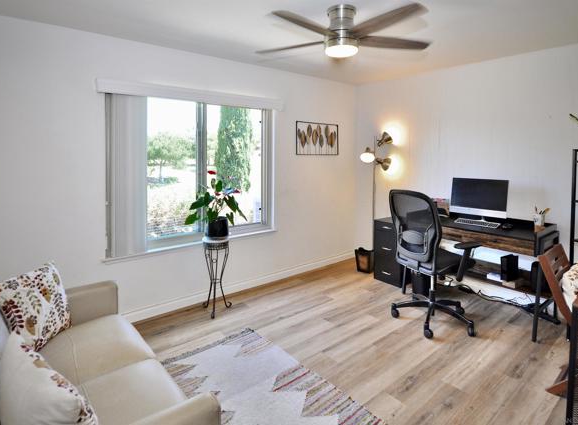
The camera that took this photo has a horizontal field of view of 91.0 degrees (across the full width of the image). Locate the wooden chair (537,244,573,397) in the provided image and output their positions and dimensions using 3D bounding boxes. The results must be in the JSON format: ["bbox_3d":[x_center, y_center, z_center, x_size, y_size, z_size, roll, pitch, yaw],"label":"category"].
[{"bbox_3d":[1.830,0.680,1.620,0.460,0.800,0.480,-7,11,-41],"label":"wooden chair"}]

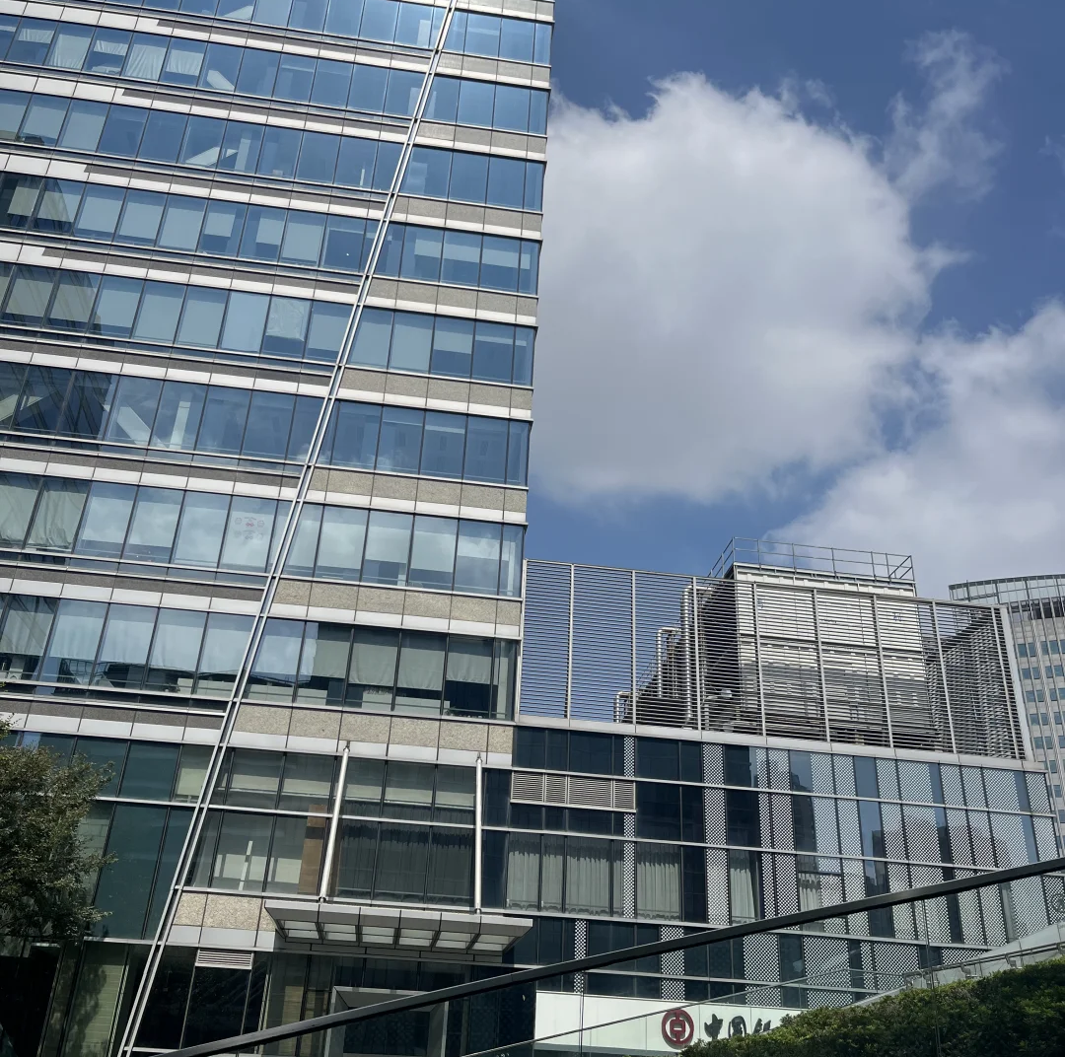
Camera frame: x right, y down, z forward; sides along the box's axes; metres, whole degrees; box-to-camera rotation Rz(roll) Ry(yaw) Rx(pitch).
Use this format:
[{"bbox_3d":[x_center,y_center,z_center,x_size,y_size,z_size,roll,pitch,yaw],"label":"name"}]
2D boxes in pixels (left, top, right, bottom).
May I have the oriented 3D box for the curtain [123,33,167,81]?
[{"bbox_3d":[-15.367,-18.761,42.365,1.174,2.443,0.100,6,-27,-6],"label":"curtain"}]

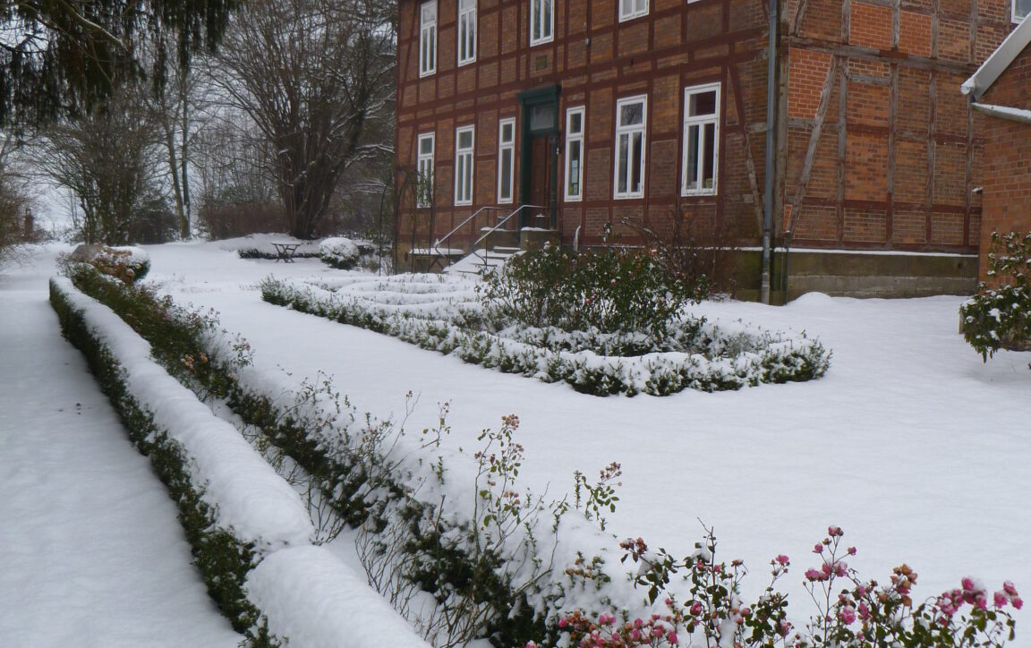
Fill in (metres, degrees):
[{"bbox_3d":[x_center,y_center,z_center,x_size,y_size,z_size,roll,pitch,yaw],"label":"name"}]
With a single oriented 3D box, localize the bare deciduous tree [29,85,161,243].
[{"bbox_3d":[-17.015,-6.476,45.000,5.300,6.400,5.200,-1,4,-21],"label":"bare deciduous tree"}]

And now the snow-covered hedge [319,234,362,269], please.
[{"bbox_3d":[-5.038,-2.071,32.000,1.250,1.000,1.250,0,4,-9],"label":"snow-covered hedge"}]

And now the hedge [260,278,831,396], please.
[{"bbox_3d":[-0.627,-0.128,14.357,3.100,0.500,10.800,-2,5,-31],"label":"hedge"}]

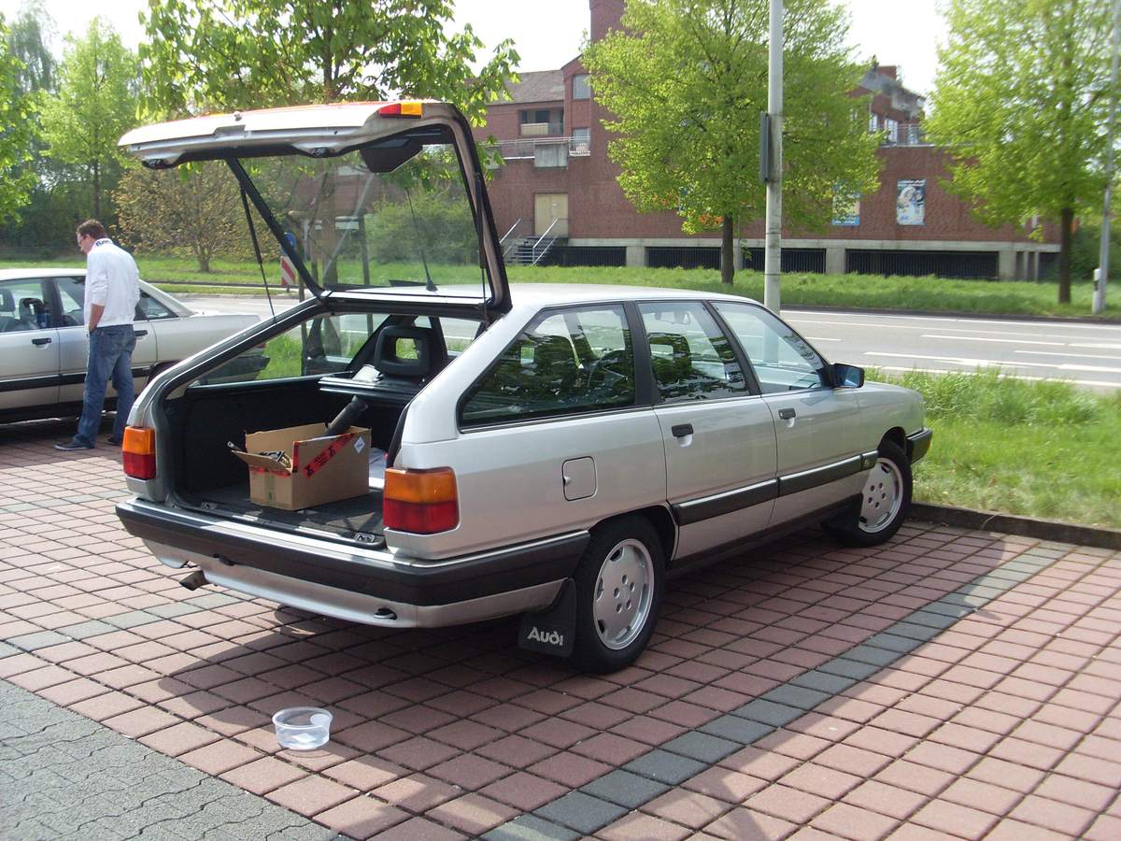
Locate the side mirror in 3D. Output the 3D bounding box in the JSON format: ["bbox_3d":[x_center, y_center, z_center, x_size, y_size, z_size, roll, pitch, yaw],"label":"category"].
[{"bbox_3d":[1.370,-0.213,5.830,0.170,0.115,0.095,7,9,34],"label":"side mirror"}]

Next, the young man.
[{"bbox_3d":[-3.566,-0.660,9.500,0.500,1.760,0.500,4,8,25],"label":"young man"}]

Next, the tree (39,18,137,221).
[{"bbox_3d":[-21.064,-12.505,55.000,4.200,10.300,4.200,1,7,0],"label":"tree"}]

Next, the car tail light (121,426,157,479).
[{"bbox_3d":[-1.494,0.106,4.460,0.170,0.190,0.165,7,9,34],"label":"car tail light"}]

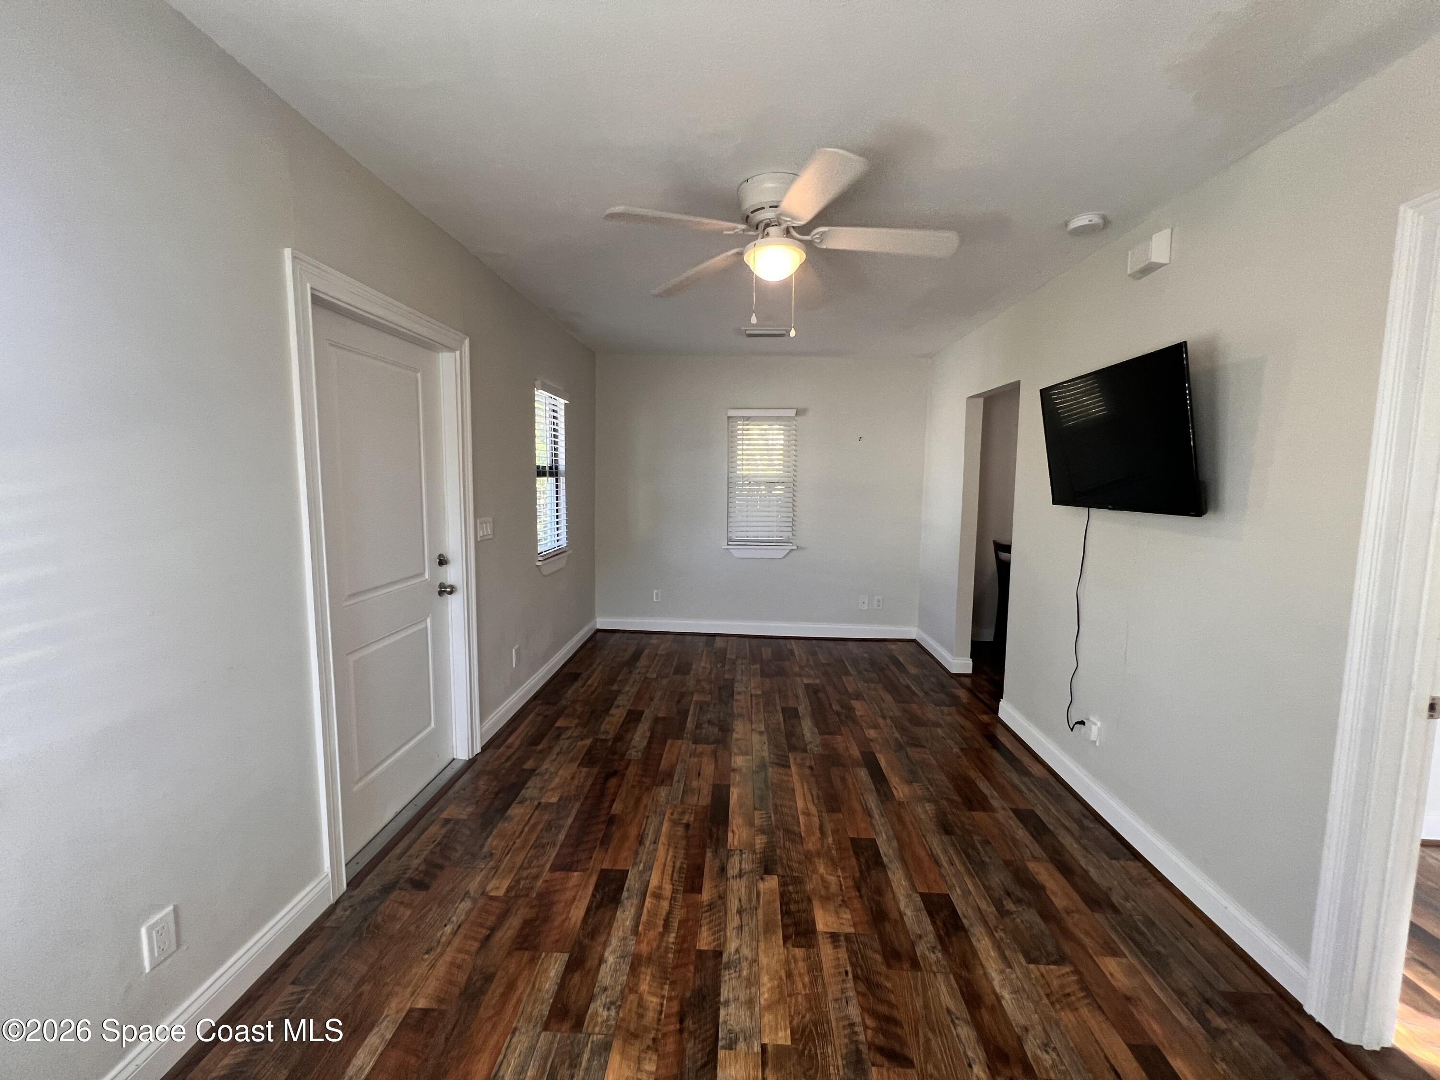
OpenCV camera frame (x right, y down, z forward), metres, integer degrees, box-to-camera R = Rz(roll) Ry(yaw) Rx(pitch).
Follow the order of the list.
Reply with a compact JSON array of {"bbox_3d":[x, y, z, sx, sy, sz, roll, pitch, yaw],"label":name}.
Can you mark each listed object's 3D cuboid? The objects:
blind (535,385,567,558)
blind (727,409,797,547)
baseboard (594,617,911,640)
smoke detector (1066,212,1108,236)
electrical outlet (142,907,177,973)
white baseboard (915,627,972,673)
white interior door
[{"bbox_3d":[-1.205,-0.491,3.931,0.055,1.181,0.622,1,6,3],"label":"blind"},{"bbox_3d":[0.375,-0.559,4.929,0.619,1.246,0.060,1,6,3],"label":"blind"},{"bbox_3d":[0.316,0.835,5.097,2.995,0.117,0.018,1,6,3],"label":"baseboard"},{"bbox_3d":[1.486,-1.272,2.189,0.130,0.042,0.130,1,6,3],"label":"smoke detector"},{"bbox_3d":[-1.337,0.957,1.292,0.010,0.112,0.068,1,6,3],"label":"electrical outlet"},{"bbox_3d":[1.837,0.902,4.553,0.160,0.122,0.943,1,6,3],"label":"white baseboard"},{"bbox_3d":[-1.378,0.164,2.239,0.050,2.016,0.878,1,6,3],"label":"white interior door"}]

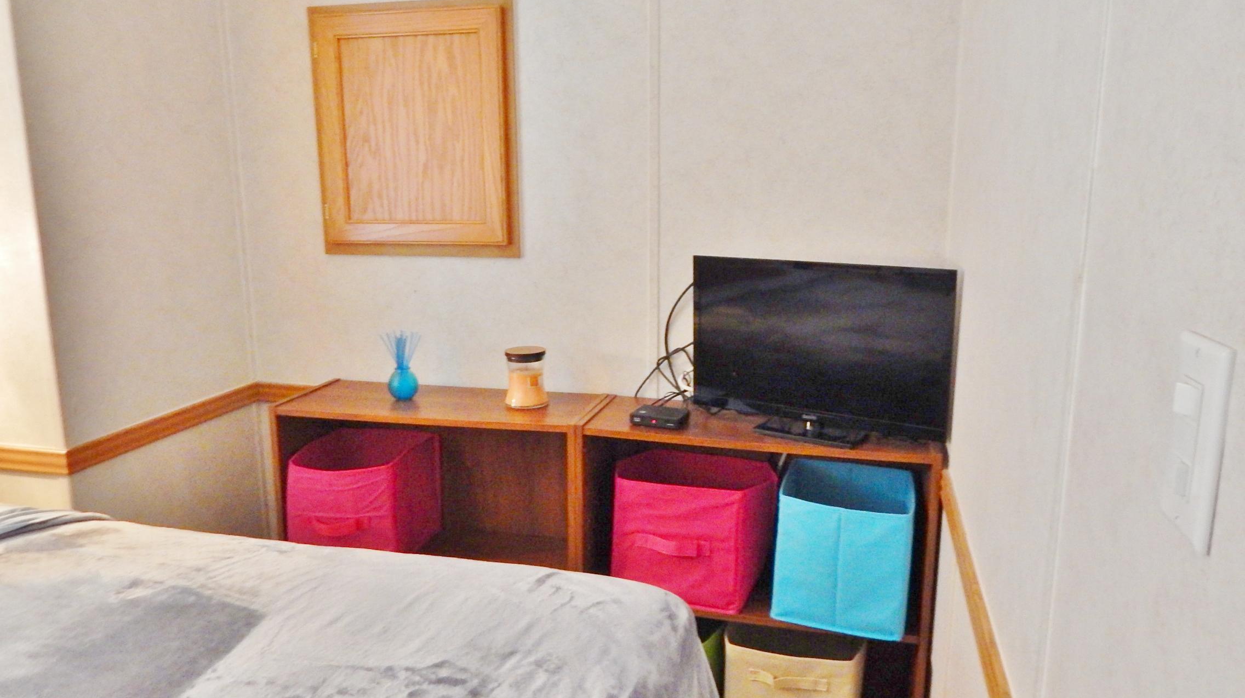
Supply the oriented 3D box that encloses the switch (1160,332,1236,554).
[{"bbox_3d":[0.326,0.051,0.516,0.012,0.115,0.071,3,12,14],"label":"switch"}]

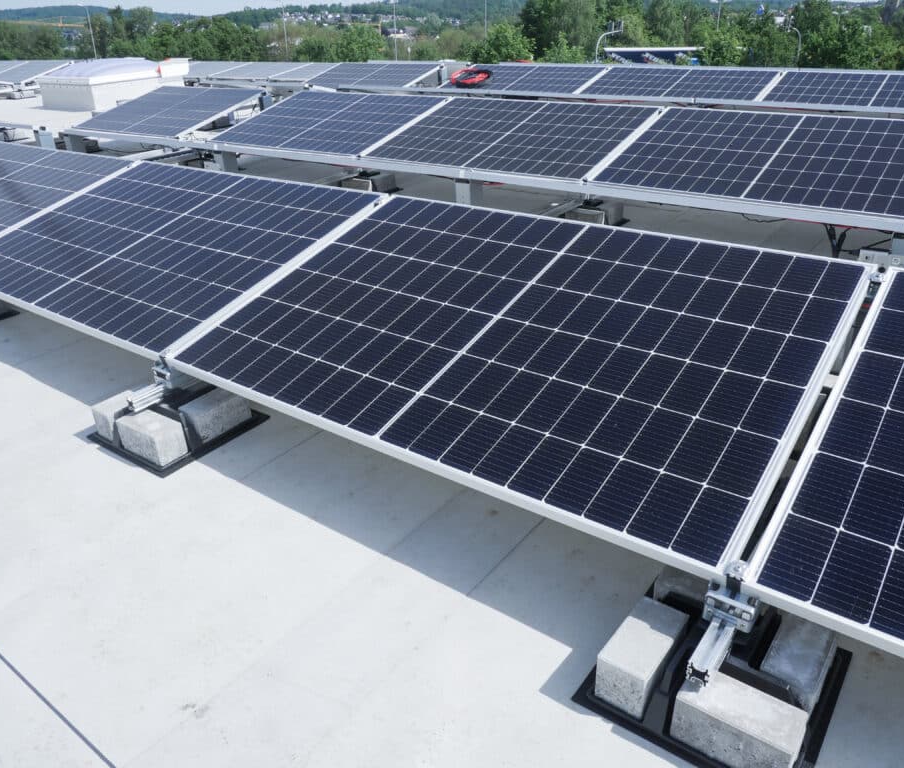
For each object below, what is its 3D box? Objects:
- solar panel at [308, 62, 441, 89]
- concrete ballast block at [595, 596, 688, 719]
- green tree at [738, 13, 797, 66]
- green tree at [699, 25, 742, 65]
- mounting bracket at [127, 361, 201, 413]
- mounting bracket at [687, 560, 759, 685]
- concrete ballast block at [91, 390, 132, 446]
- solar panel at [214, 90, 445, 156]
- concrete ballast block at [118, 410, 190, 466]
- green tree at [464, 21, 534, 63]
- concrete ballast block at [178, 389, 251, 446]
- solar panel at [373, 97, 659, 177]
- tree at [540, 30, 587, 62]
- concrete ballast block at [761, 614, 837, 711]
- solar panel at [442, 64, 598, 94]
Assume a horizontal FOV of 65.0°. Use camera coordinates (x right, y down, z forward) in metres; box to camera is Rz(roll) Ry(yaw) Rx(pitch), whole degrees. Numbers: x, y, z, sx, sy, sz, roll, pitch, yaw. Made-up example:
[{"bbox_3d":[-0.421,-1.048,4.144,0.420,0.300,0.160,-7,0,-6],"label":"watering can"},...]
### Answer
[{"bbox_3d":[-1.128,-3.763,8.847,1.722,0.035,1.134,17,47,33],"label":"solar panel"},{"bbox_3d":[0.374,0.527,1.392,0.097,0.102,0.205,17,32,33],"label":"concrete ballast block"},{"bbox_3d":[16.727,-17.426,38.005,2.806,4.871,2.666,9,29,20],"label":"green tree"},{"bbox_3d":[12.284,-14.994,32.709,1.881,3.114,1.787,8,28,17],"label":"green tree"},{"bbox_3d":[-0.914,-0.017,2.207,0.083,0.137,0.195,17,32,33],"label":"mounting bracket"},{"bbox_3d":[0.478,0.417,1.254,0.083,0.137,0.195,17,32,33],"label":"mounting bracket"},{"bbox_3d":[-1.037,0.095,2.310,0.098,0.098,0.197,17,30,33],"label":"concrete ballast block"},{"bbox_3d":[-1.025,-2.135,5.807,1.722,0.035,1.134,17,47,33],"label":"solar panel"},{"bbox_3d":[-0.910,0.161,2.169,0.197,0.098,0.098,17,30,33],"label":"concrete ballast block"},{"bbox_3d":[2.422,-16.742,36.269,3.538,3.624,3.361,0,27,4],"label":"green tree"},{"bbox_3d":[-0.765,0.096,2.308,0.098,0.098,0.197,17,30,33],"label":"concrete ballast block"},{"bbox_3d":[0.375,-1.697,4.871,1.722,0.035,1.134,17,47,33],"label":"solar panel"},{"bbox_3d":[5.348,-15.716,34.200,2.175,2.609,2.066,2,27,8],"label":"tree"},{"bbox_3d":[0.656,0.538,1.356,0.097,0.102,0.205,17,32,33],"label":"concrete ballast block"},{"bbox_3d":[0.658,-3.205,7.653,1.722,0.035,1.134,17,47,33],"label":"solar panel"}]

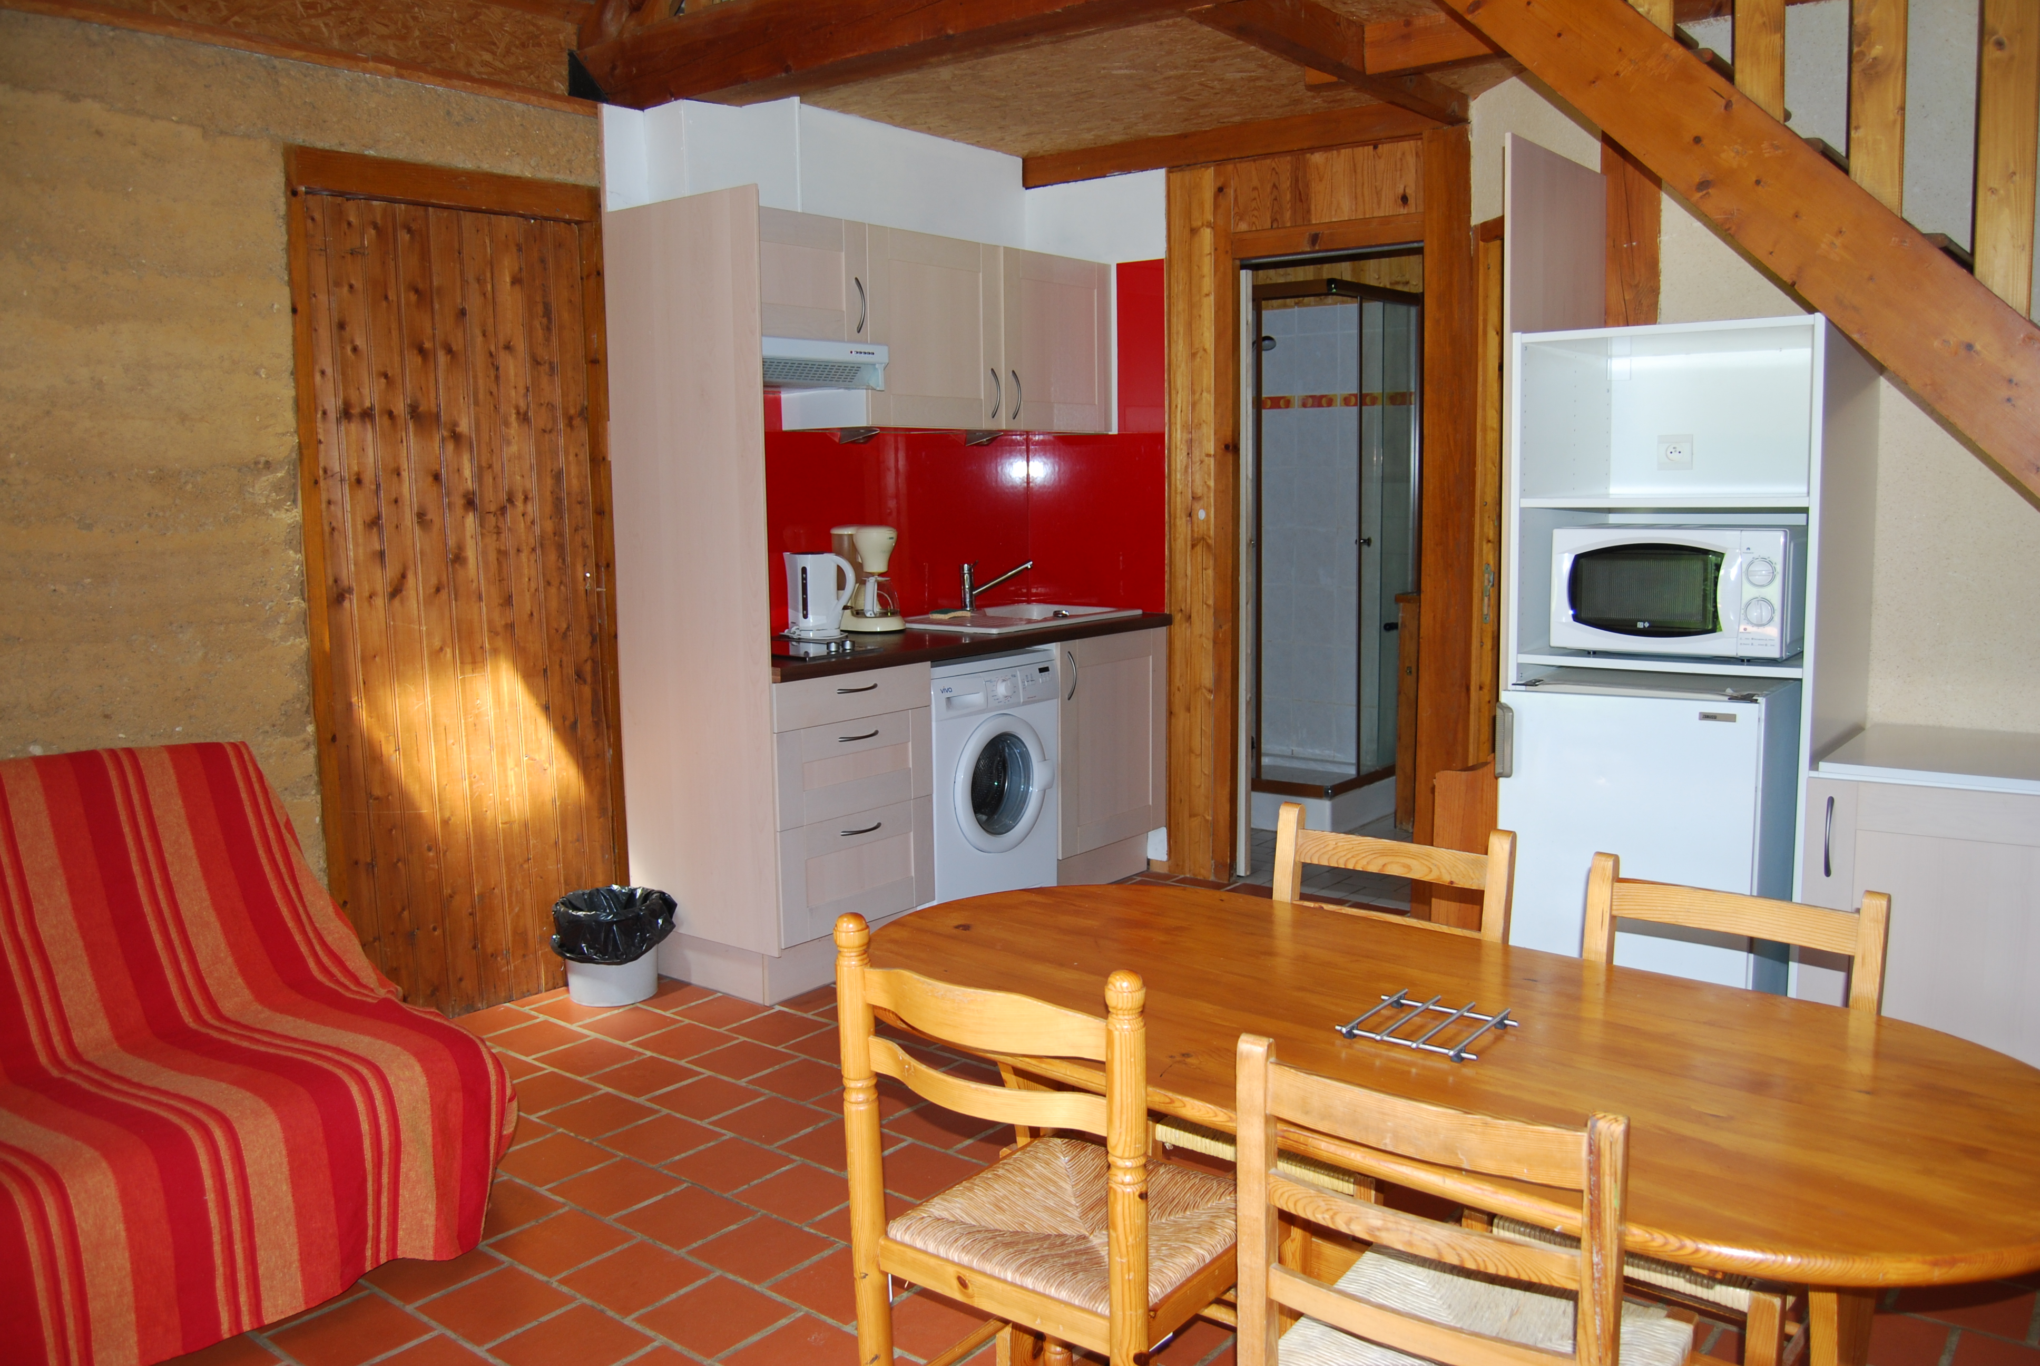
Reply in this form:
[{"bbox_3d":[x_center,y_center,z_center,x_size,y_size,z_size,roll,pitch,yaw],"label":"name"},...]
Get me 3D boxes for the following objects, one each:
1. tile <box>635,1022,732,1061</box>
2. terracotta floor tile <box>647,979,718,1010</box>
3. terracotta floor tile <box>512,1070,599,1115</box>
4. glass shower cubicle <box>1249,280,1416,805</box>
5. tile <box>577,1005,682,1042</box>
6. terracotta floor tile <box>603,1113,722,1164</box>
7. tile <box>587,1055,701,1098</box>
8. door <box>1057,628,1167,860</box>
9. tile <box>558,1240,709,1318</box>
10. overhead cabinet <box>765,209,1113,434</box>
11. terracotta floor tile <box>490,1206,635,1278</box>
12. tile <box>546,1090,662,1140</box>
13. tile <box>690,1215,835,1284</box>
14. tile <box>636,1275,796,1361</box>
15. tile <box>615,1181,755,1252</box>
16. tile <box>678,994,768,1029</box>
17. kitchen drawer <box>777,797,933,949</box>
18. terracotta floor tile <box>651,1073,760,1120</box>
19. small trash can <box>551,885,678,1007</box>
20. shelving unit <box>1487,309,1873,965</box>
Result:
[{"bbox_3d":[-0.822,0.890,3.771,0.193,0.012,0.187,5,9,38],"label":"tile"},{"bbox_3d":[-0.919,0.831,4.028,0.195,0.012,0.193,5,9,38],"label":"terracotta floor tile"},{"bbox_3d":[-1.075,0.932,3.468,0.193,0.012,0.187,5,9,38],"label":"terracotta floor tile"},{"bbox_3d":[1.124,-0.505,6.300,0.780,2.090,0.760,6,10,39],"label":"glass shower cubicle"},{"bbox_3d":[-0.968,0.858,3.821,0.195,0.012,0.193,5,9,38],"label":"tile"},{"bbox_3d":[-0.734,0.942,3.151,0.195,0.012,0.193,5,9,38],"label":"terracotta floor tile"},{"bbox_3d":[-0.864,0.918,3.554,0.193,0.012,0.187,5,9,38],"label":"tile"},{"bbox_3d":[0.311,0.190,5.122,0.022,0.700,0.598,5,9,39],"label":"door"},{"bbox_3d":[-0.651,1.012,2.597,0.195,0.012,0.193,5,9,38],"label":"tile"},{"bbox_3d":[-0.389,-1.073,4.752,0.385,0.578,1.836,5,9,38],"label":"overhead cabinet"},{"bbox_3d":[-0.851,1.046,2.845,0.202,0.015,0.193,5,10,37],"label":"terracotta floor tile"},{"bbox_3d":[-0.911,0.947,3.340,0.193,0.012,0.187,5,9,38],"label":"tile"},{"bbox_3d":[-0.451,0.998,2.686,0.195,0.012,0.193,5,9,38],"label":"tile"},{"bbox_3d":[-0.502,1.047,2.523,0.193,0.012,0.187,5,9,38],"label":"tile"},{"bbox_3d":[-0.612,0.984,2.811,0.195,0.012,0.193,5,9,38],"label":"tile"},{"bbox_3d":[-0.758,0.845,3.903,0.195,0.012,0.193,5,9,38],"label":"tile"},{"bbox_3d":[-0.609,0.494,4.352,0.450,0.312,0.596,5,9,39],"label":"kitchen drawer"},{"bbox_3d":[-0.686,0.914,3.358,0.195,0.012,0.193,5,9,38],"label":"terracotta floor tile"},{"bbox_3d":[-1.123,0.719,4.225,0.320,0.270,0.310,-3,8,-15],"label":"small trash can"},{"bbox_3d":[1.460,0.057,3.325,0.600,1.620,0.600,5,9,38],"label":"shelving unit"}]

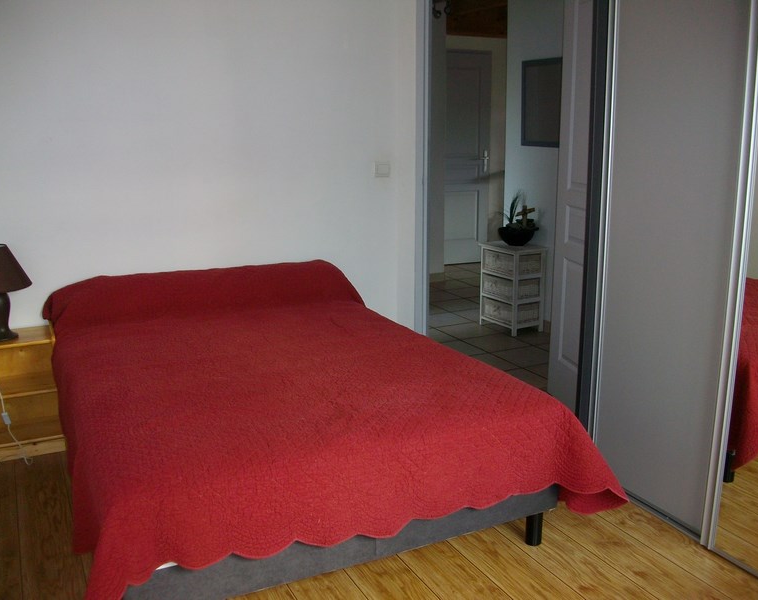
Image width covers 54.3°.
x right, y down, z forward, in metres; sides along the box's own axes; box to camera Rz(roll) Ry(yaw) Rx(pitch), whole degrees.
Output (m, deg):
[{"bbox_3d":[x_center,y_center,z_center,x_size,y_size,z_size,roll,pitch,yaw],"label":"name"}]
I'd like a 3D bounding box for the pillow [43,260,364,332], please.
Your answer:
[{"bbox_3d":[-0.812,-0.044,3.632,1.486,0.234,0.238,-6,14,-24],"label":"pillow"}]

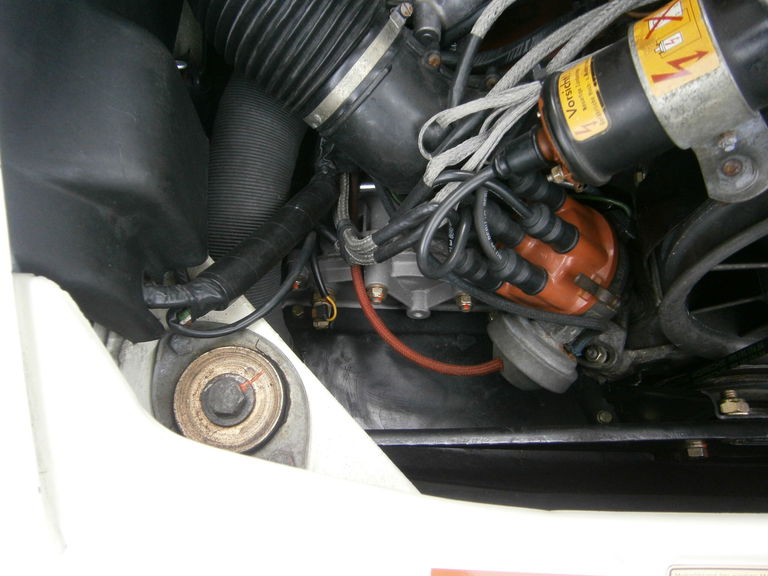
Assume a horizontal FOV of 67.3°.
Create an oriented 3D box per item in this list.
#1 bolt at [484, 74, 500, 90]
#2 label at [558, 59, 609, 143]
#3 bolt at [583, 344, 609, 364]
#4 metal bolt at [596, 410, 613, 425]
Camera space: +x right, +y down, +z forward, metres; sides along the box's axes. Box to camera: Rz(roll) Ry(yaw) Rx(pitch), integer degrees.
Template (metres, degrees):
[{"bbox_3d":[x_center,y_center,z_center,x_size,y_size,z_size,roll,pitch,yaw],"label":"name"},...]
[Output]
[{"bbox_3d":[0.092,-0.175,0.490,0.013,0.013,0.009,0,27,0],"label":"bolt"},{"bbox_3d":[0.095,-0.093,0.279,0.008,0.017,0.040,15,62,-46],"label":"label"},{"bbox_3d":[0.163,0.051,0.445,0.015,0.011,0.015,-12,68,35],"label":"bolt"},{"bbox_3d":[0.166,0.098,0.435,0.011,0.007,0.011,1,72,-3],"label":"metal bolt"}]

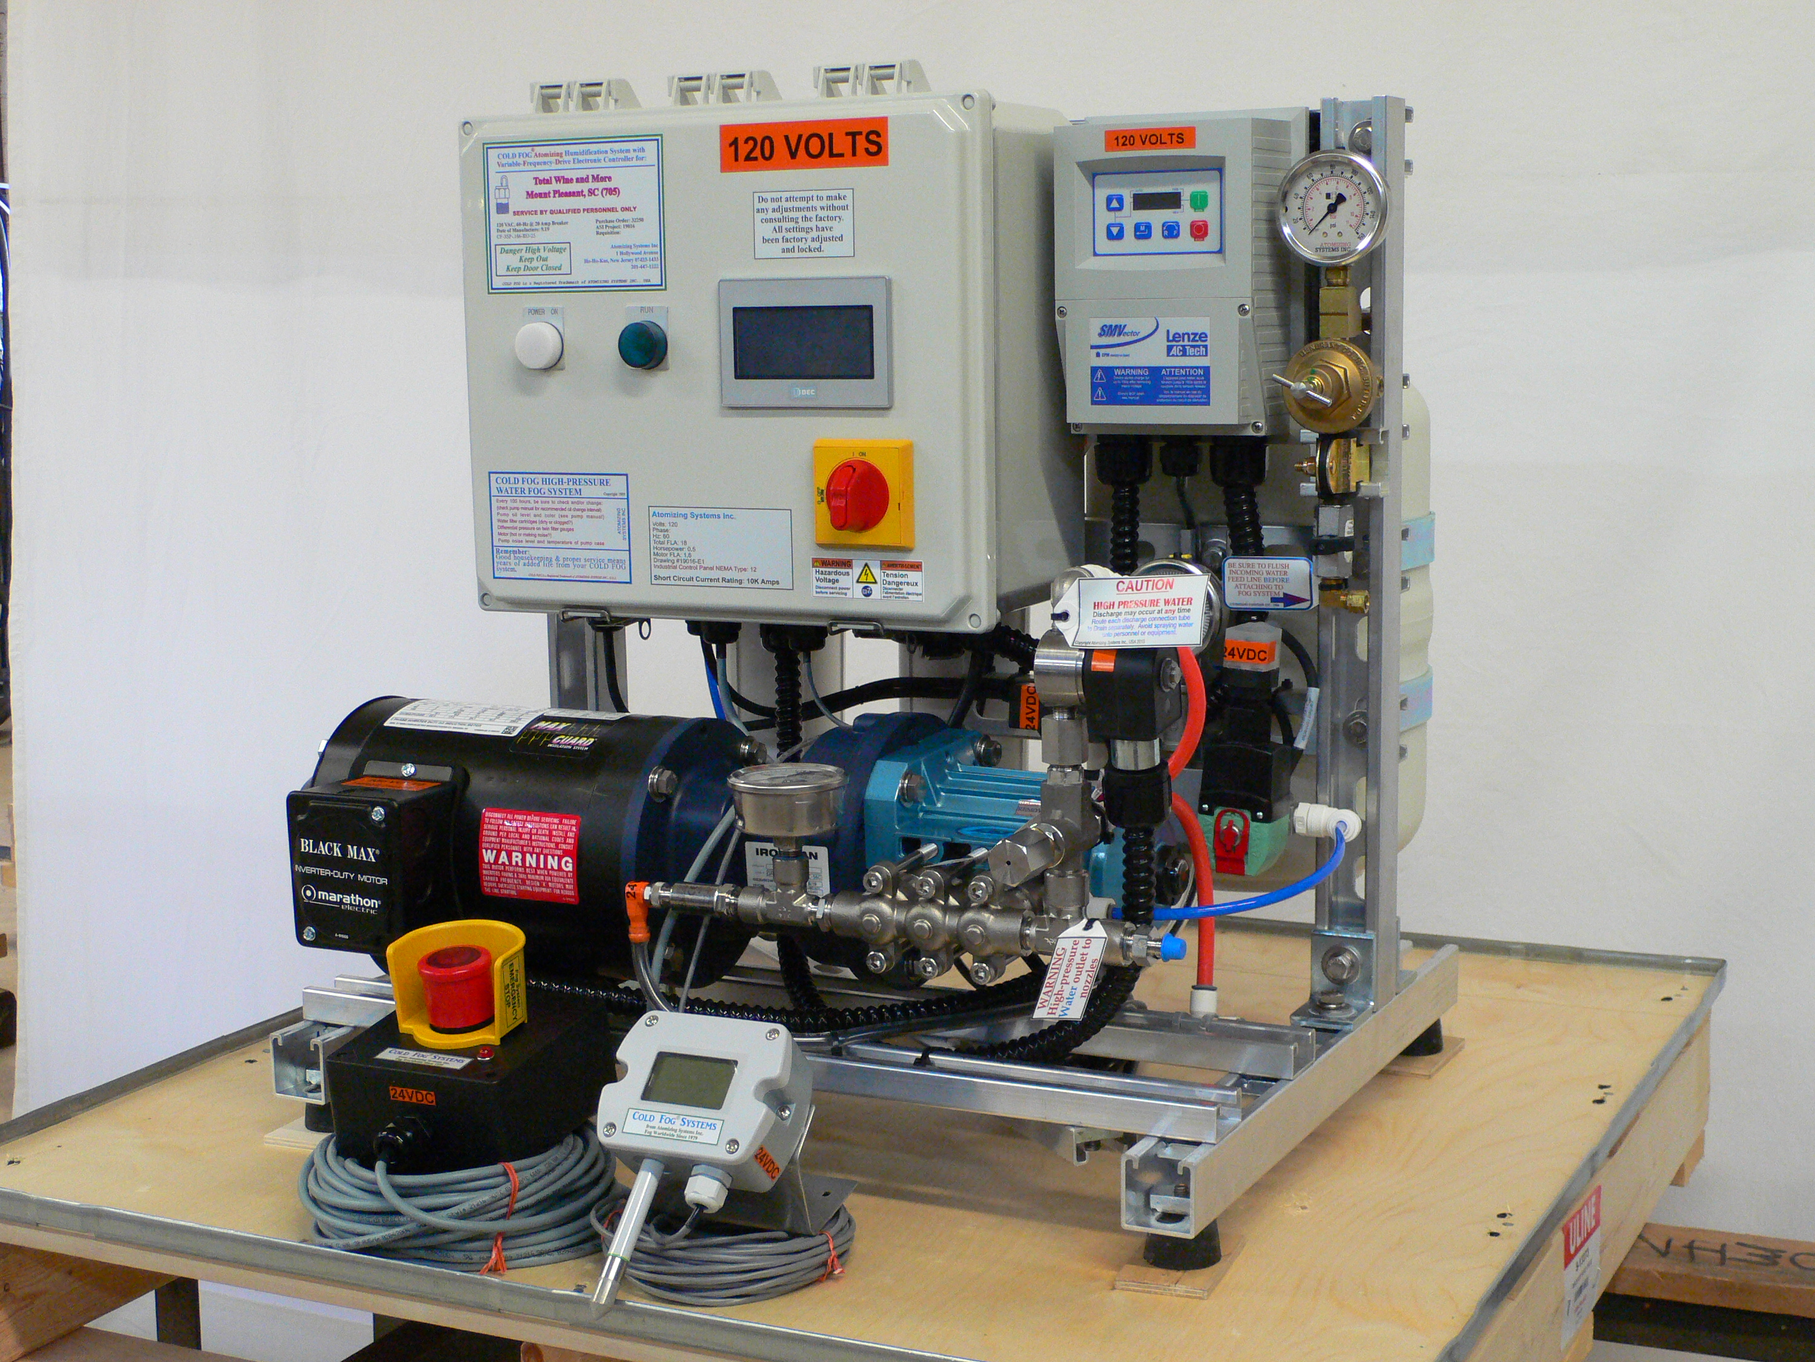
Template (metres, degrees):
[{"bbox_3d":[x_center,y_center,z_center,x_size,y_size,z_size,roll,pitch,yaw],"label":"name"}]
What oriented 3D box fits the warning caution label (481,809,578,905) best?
[{"bbox_3d":[-0.226,0.105,1.567,0.069,0.052,0.005,3,4,26],"label":"warning caution label"}]

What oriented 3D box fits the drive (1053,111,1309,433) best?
[{"bbox_3d":[0.173,-0.247,1.614,0.138,0.205,0.114,3,9,26],"label":"drive"}]

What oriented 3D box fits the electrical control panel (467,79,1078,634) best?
[{"bbox_3d":[-0.086,-0.207,1.720,0.384,0.321,0.170,3,9,26],"label":"electrical control panel"}]

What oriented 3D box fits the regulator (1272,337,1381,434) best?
[{"bbox_3d":[0.250,-0.175,1.570,0.058,0.058,0.100,3,9,26],"label":"regulator"}]

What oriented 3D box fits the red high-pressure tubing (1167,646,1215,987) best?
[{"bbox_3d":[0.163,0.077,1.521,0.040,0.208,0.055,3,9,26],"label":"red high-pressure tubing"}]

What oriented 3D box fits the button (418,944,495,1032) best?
[{"bbox_3d":[-0.248,0.169,1.445,0.042,0.041,0.042,-5,17,1],"label":"button"}]

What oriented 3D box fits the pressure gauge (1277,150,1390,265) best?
[{"bbox_3d":[0.261,-0.284,1.580,0.069,0.070,0.034,3,9,26],"label":"pressure gauge"}]

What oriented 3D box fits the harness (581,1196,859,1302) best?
[{"bbox_3d":[-0.100,0.298,1.437,0.142,0.038,0.142,-1,8,0],"label":"harness"}]

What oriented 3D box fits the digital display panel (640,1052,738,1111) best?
[{"bbox_3d":[-0.112,0.206,1.350,0.047,0.029,0.005,3,-36,24],"label":"digital display panel"}]

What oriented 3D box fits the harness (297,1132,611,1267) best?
[{"bbox_3d":[-0.258,0.280,1.510,0.178,0.058,0.178,-1,8,0],"label":"harness"}]

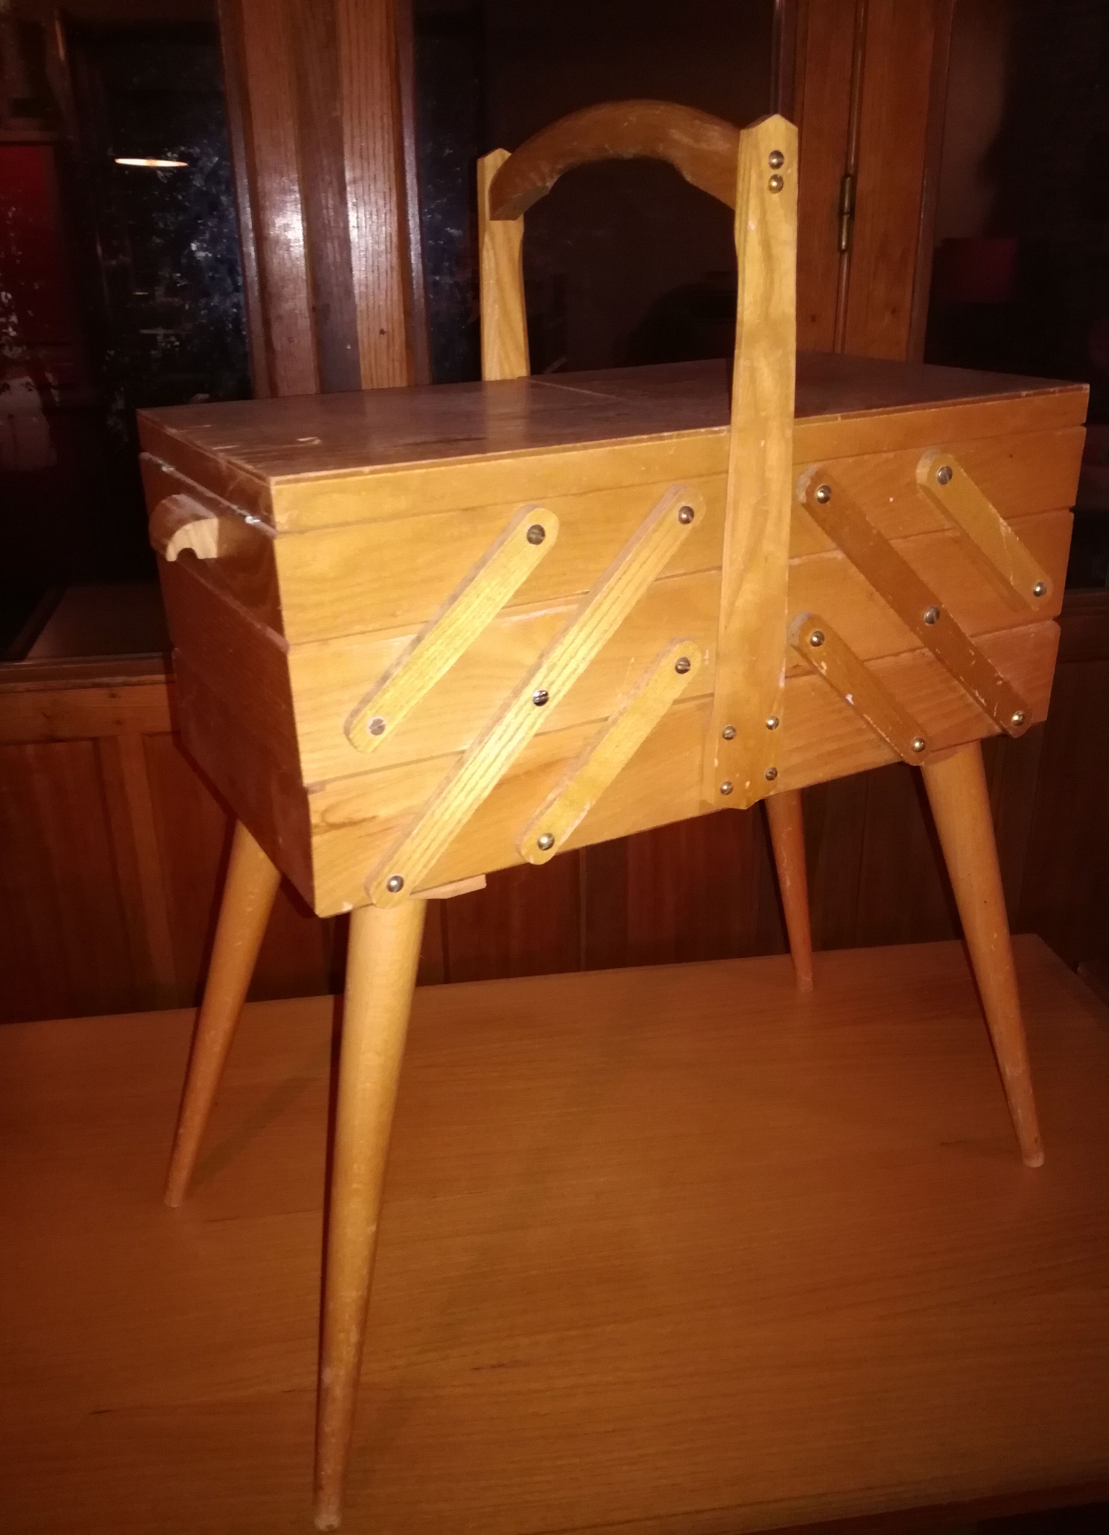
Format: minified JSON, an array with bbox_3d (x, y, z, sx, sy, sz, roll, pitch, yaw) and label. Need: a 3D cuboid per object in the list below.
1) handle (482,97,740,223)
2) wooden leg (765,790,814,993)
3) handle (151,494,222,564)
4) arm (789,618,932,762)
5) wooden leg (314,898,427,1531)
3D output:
[{"bbox_3d":[0.028,-0.293,0.577,0.018,0.047,0.240,-14,26,-26],"label":"handle"},{"bbox_3d":[0.185,0.054,0.945,0.036,0.353,0.036,-29,39,-18],"label":"wooden leg"},{"bbox_3d":[-0.167,-0.106,0.536,0.021,0.020,0.053,-14,26,-26],"label":"handle"},{"bbox_3d":[0.159,-0.038,0.613,0.125,0.019,0.008,36,-1,-36],"label":"arm"},{"bbox_3d":[-0.096,0.218,0.585,0.036,0.351,0.036,1,12,-31],"label":"wooden leg"}]

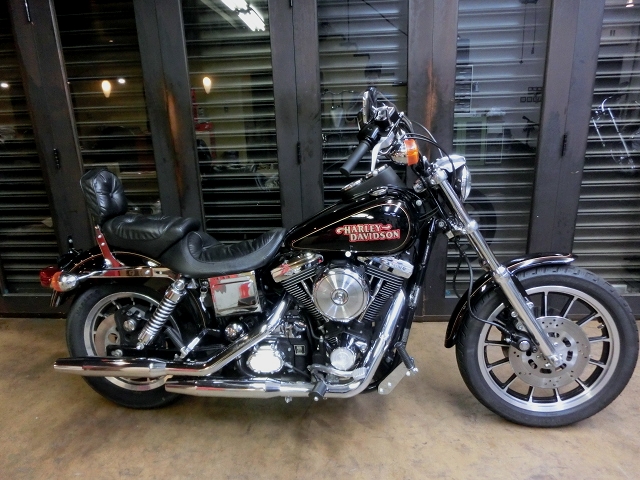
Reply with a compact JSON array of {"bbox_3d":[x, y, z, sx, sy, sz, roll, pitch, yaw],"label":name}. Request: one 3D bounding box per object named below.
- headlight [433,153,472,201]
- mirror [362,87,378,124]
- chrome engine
[{"bbox_3d":[0.506,-0.234,1.672,0.143,0.178,0.160,0,9,6],"label":"headlight"},{"bbox_3d":[0.148,-0.396,1.307,0.035,0.107,0.140,2,11,15],"label":"mirror"},{"bbox_3d":[0.079,0.286,1.775,0.540,0.515,0.360,0,9,6],"label":"chrome engine"}]

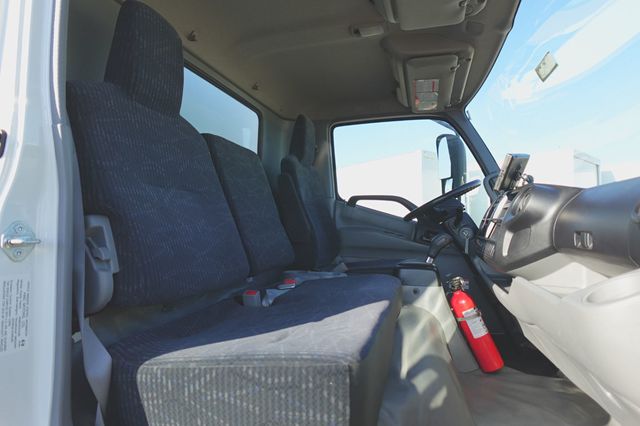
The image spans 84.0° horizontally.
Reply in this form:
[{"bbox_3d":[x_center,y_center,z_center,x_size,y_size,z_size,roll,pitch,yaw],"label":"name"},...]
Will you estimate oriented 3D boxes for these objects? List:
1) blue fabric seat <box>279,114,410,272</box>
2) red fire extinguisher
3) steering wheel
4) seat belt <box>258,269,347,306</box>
[{"bbox_3d":[0.150,-0.060,1.989,0.690,1.030,0.500,-1,-3,17],"label":"blue fabric seat"},{"bbox_3d":[0.546,0.388,1.259,0.088,0.343,0.090,-20,-3,3],"label":"red fire extinguisher"},{"bbox_3d":[0.641,-0.045,1.847,0.430,0.090,0.430,-29,-10,14],"label":"steering wheel"},{"bbox_3d":[-0.069,0.270,1.319,0.400,0.070,0.140,3,-4,-45],"label":"seat belt"}]

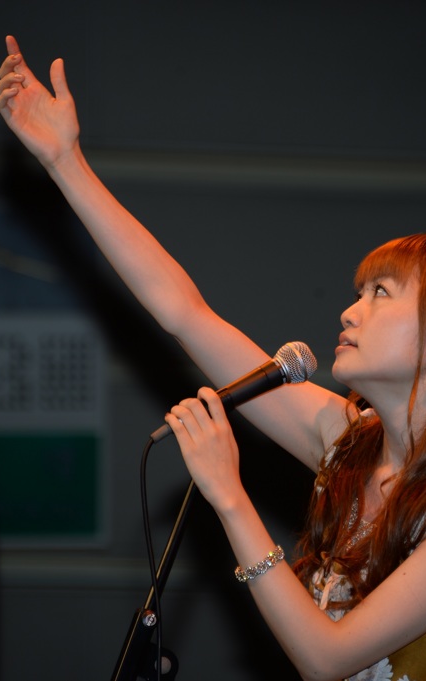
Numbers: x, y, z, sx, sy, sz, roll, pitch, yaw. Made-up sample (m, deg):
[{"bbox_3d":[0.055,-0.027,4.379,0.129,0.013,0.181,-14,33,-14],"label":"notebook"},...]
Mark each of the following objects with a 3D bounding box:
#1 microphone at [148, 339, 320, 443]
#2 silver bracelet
[{"bbox_3d":[0.024,0.067,10.250,0.215,0.052,0.052,-28,12,-13],"label":"microphone"},{"bbox_3d":[0.056,0.266,10.220,0.065,0.015,0.057,-29,14,0],"label":"silver bracelet"}]

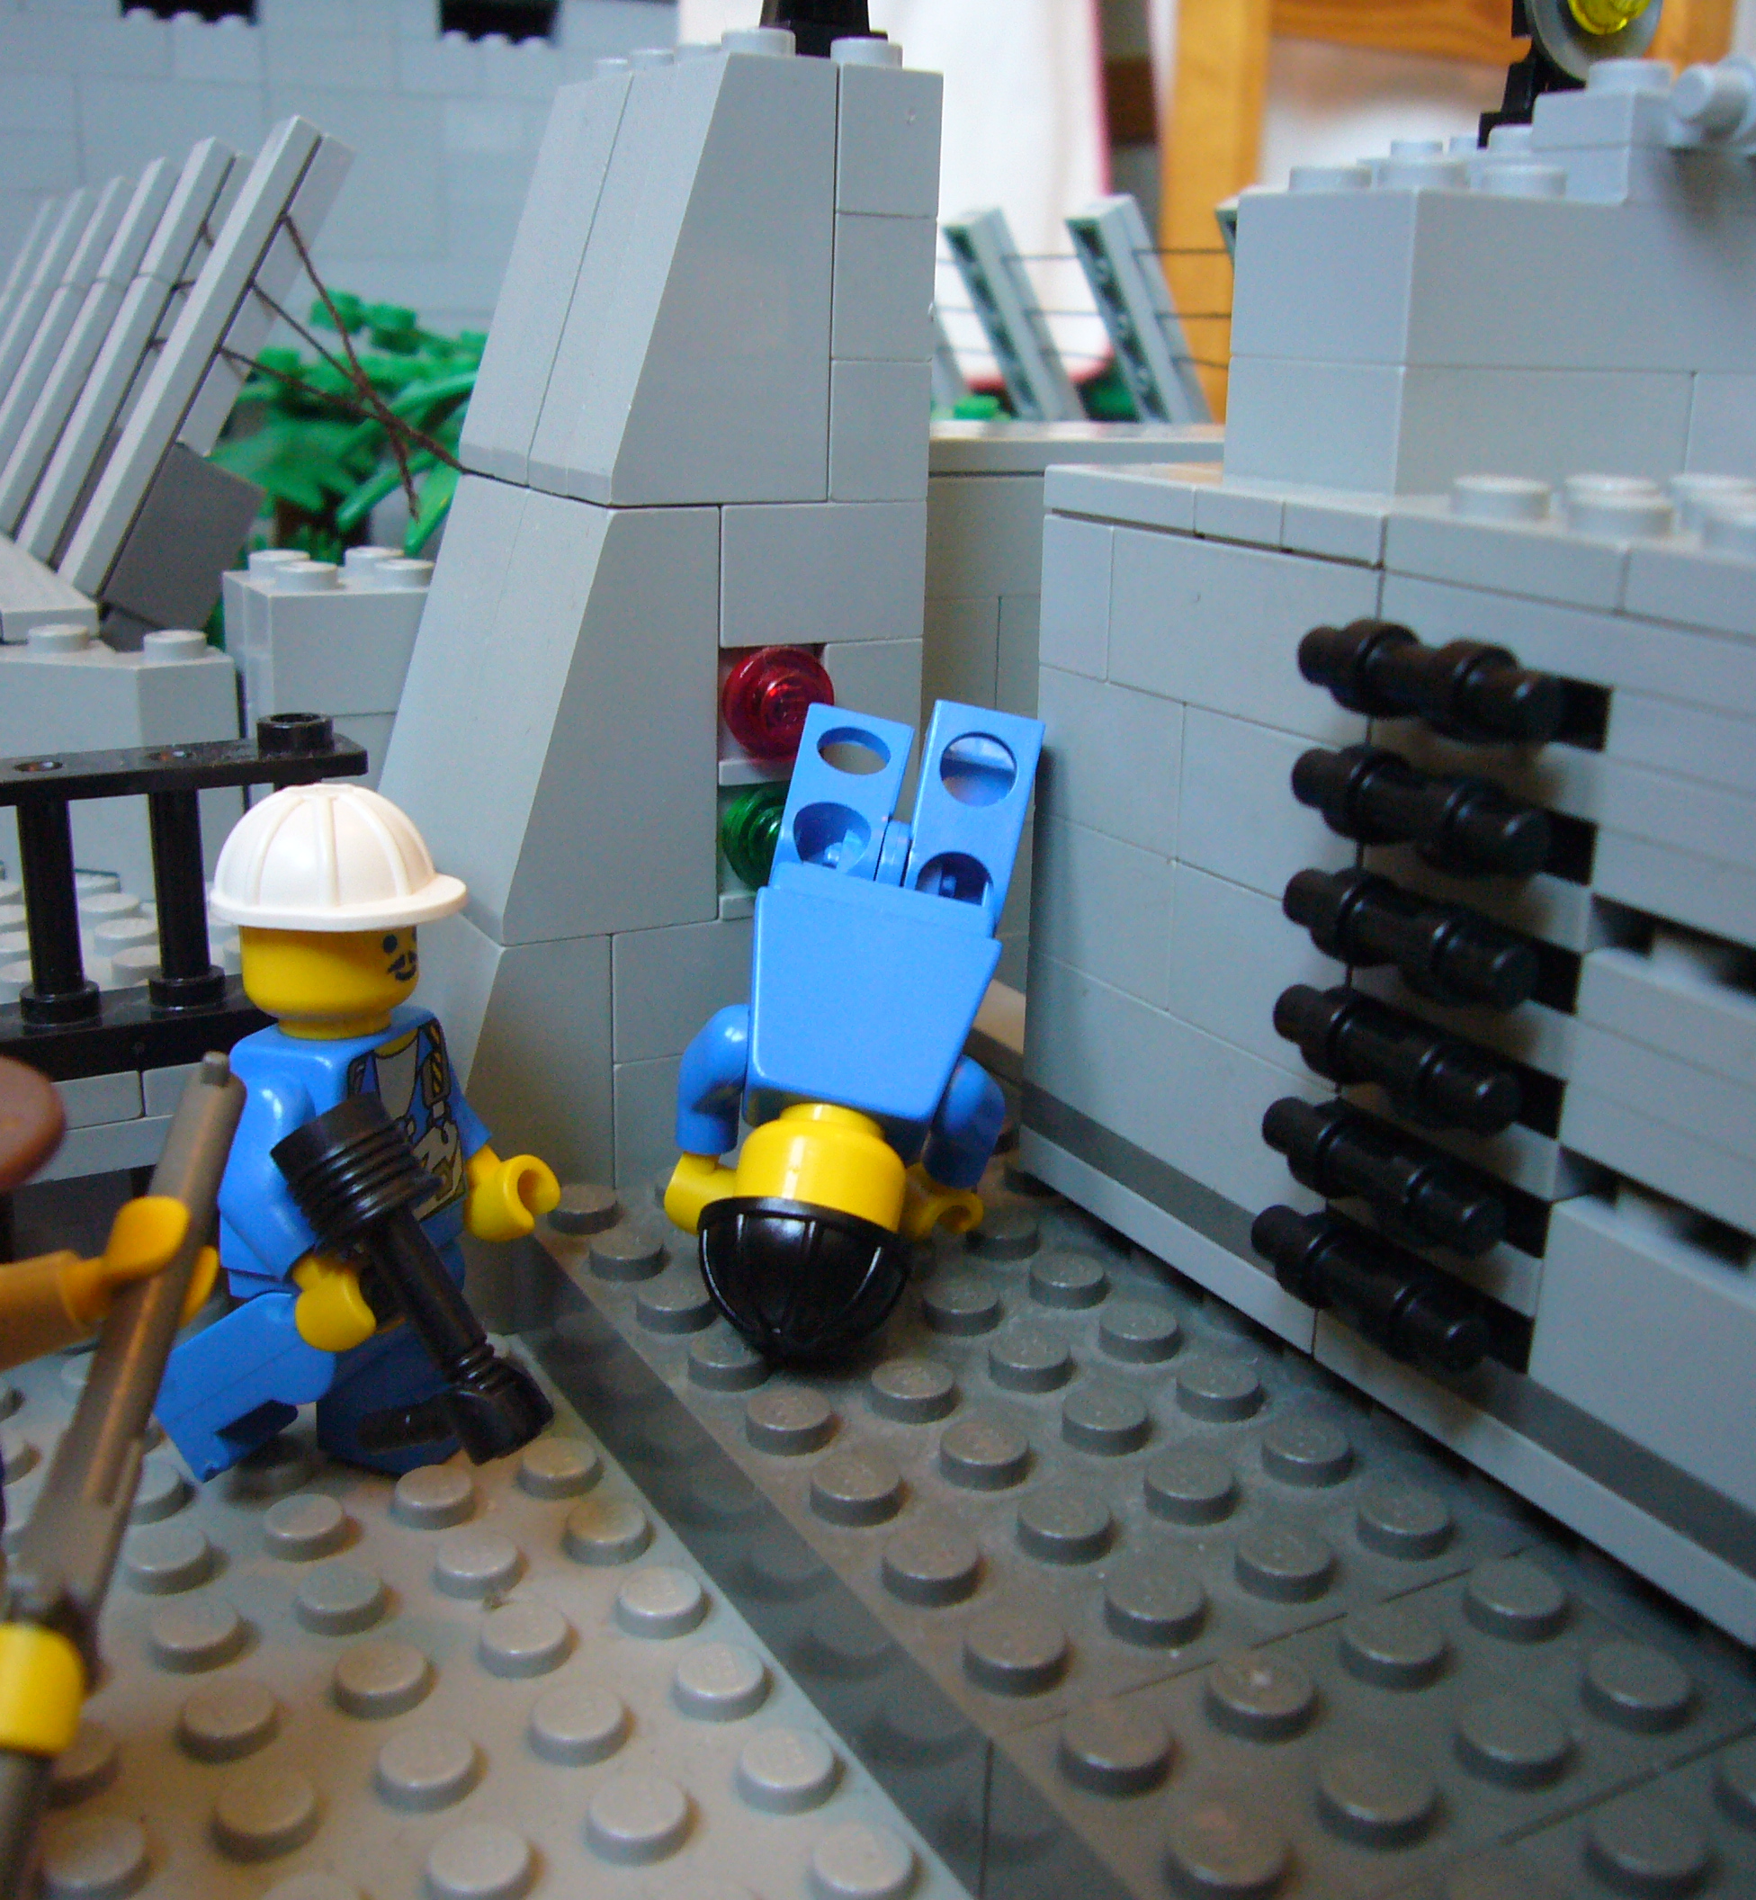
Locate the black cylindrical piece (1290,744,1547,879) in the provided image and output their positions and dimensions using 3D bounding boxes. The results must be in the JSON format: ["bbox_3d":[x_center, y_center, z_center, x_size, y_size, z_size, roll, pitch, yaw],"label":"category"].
[{"bbox_3d":[0.026,-0.007,0.101,0.005,0.005,0.015,-8,19,-27],"label":"black cylindrical piece"}]

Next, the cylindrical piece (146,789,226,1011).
[{"bbox_3d":[-0.046,-0.004,0.136,0.005,0.014,0.005,-8,19,-28],"label":"cylindrical piece"}]

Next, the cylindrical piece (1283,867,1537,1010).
[{"bbox_3d":[0.026,-0.001,0.104,0.005,0.005,0.016,-8,19,-28],"label":"cylindrical piece"}]

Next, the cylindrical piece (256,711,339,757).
[{"bbox_3d":[-0.039,-0.014,0.136,0.005,0.002,0.005,-8,19,-28],"label":"cylindrical piece"}]

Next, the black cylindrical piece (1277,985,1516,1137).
[{"bbox_3d":[0.026,0.005,0.105,0.005,0.005,0.016,-8,19,-28],"label":"black cylindrical piece"}]

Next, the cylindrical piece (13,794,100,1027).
[{"bbox_3d":[-0.053,-0.002,0.132,0.005,0.015,0.005,-8,19,-27],"label":"cylindrical piece"}]

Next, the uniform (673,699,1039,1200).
[{"bbox_3d":[0.000,-0.001,0.136,0.021,0.033,0.017,12,-21,-1],"label":"uniform"}]

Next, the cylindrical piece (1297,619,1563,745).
[{"bbox_3d":[0.026,-0.013,0.099,0.005,0.005,0.015,-8,19,-27],"label":"cylindrical piece"}]

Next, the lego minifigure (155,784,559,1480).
[{"bbox_3d":[-0.031,0.012,0.122,0.022,0.042,0.024,6,17,16],"label":"lego minifigure"}]

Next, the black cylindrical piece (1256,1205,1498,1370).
[{"bbox_3d":[0.026,0.018,0.108,0.005,0.005,0.015,-8,19,-27],"label":"black cylindrical piece"}]

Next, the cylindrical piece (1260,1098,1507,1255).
[{"bbox_3d":[0.026,0.012,0.107,0.005,0.005,0.016,-8,19,-28],"label":"cylindrical piece"}]

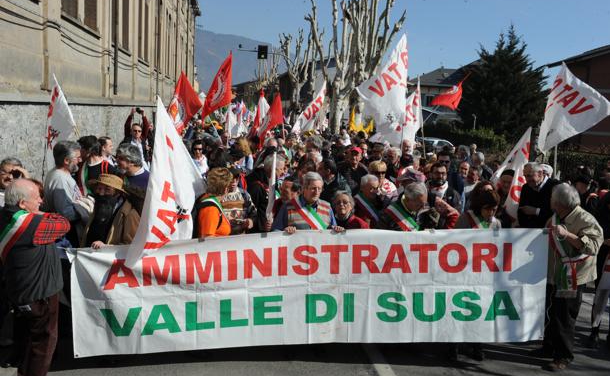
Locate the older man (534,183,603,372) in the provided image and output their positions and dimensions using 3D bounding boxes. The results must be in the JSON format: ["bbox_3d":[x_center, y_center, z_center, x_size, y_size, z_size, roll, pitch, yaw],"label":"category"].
[{"bbox_3d":[2.351,0.787,4.918,0.460,1.620,0.400,8,10,38],"label":"older man"}]

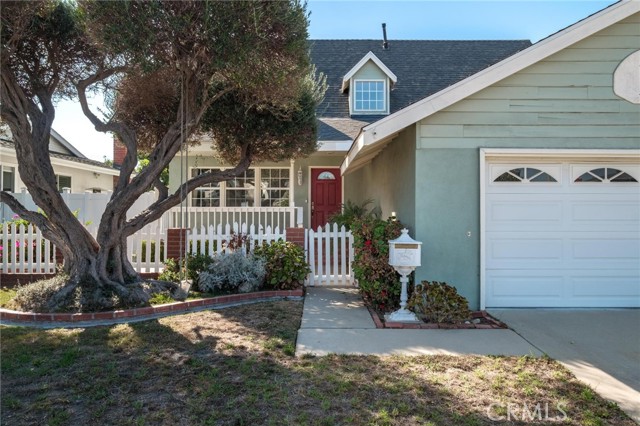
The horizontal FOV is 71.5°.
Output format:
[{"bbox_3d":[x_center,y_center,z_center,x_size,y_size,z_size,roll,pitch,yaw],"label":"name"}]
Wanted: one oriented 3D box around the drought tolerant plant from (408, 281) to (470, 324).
[{"bbox_3d":[1.540,1.110,5.720,0.800,0.490,0.680,0,0,0],"label":"drought tolerant plant"}]

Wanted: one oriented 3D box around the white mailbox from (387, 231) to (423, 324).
[{"bbox_3d":[1.070,0.762,5.580,0.400,1.140,0.320,0,0,5],"label":"white mailbox"}]

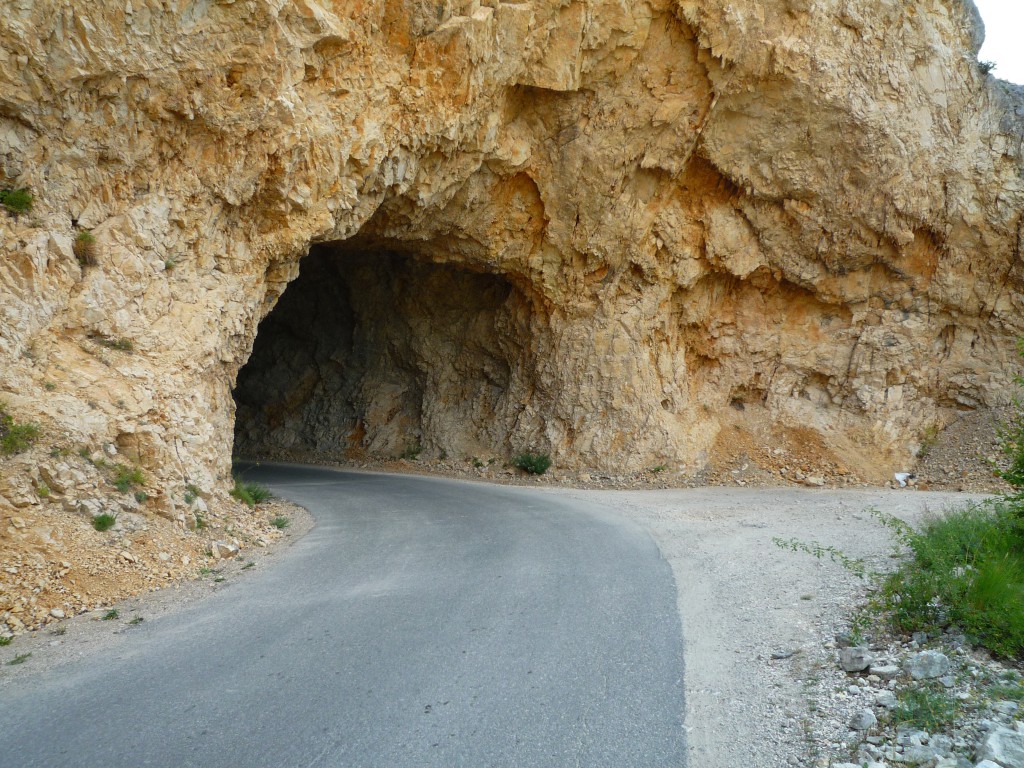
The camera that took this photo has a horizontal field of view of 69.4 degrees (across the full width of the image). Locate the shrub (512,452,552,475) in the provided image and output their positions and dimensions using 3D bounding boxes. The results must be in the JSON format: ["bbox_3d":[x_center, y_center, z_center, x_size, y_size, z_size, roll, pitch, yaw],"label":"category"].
[{"bbox_3d":[0.440,1.720,16.000,0.840,0.480,0.650,0,-2,-6],"label":"shrub"}]

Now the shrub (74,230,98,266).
[{"bbox_3d":[-6.500,-2.070,11.300,0.370,0.540,0.340,1,-2,-30],"label":"shrub"}]

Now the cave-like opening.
[{"bbox_3d":[-2.750,-0.500,16.600,6.300,4.900,4.000,0,-2,-14],"label":"cave-like opening"}]

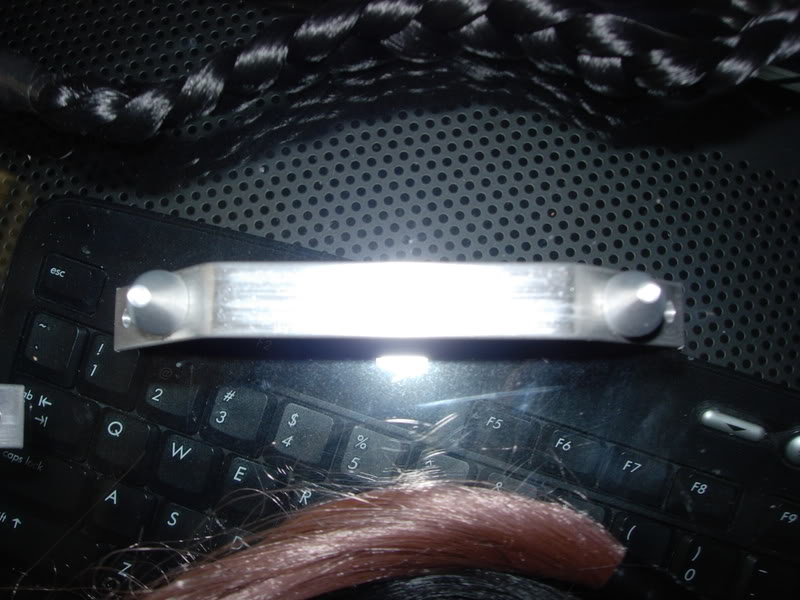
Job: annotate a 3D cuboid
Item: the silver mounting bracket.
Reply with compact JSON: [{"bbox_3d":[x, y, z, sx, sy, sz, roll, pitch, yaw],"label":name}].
[{"bbox_3d":[0.000,0.003,0.219,0.154,0.038,0.018,0,81,0],"label":"silver mounting bracket"}]

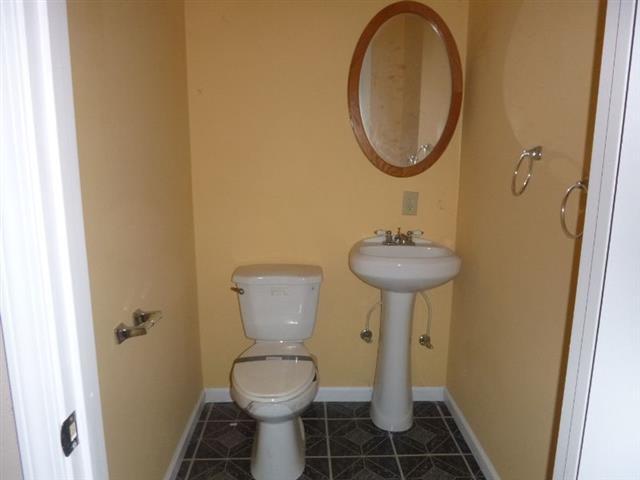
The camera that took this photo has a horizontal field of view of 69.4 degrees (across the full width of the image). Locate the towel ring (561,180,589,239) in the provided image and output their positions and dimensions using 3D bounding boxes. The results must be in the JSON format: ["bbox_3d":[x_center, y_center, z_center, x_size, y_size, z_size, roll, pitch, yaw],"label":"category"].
[{"bbox_3d":[0.698,-0.083,1.243,0.069,0.162,0.146,0,11,-2],"label":"towel ring"}]

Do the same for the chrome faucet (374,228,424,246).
[{"bbox_3d":[0.378,-0.012,2.194,0.227,0.081,0.126,0,11,-2],"label":"chrome faucet"}]

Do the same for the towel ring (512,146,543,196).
[{"bbox_3d":[0.685,-0.220,1.515,0.075,0.165,0.149,0,11,-2],"label":"towel ring"}]

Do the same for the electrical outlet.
[{"bbox_3d":[0.453,-0.181,2.311,0.072,0.116,0.012,0,11,-2],"label":"electrical outlet"}]

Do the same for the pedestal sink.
[{"bbox_3d":[0.386,0.474,2.207,0.514,0.906,0.449,0,11,-2],"label":"pedestal sink"}]

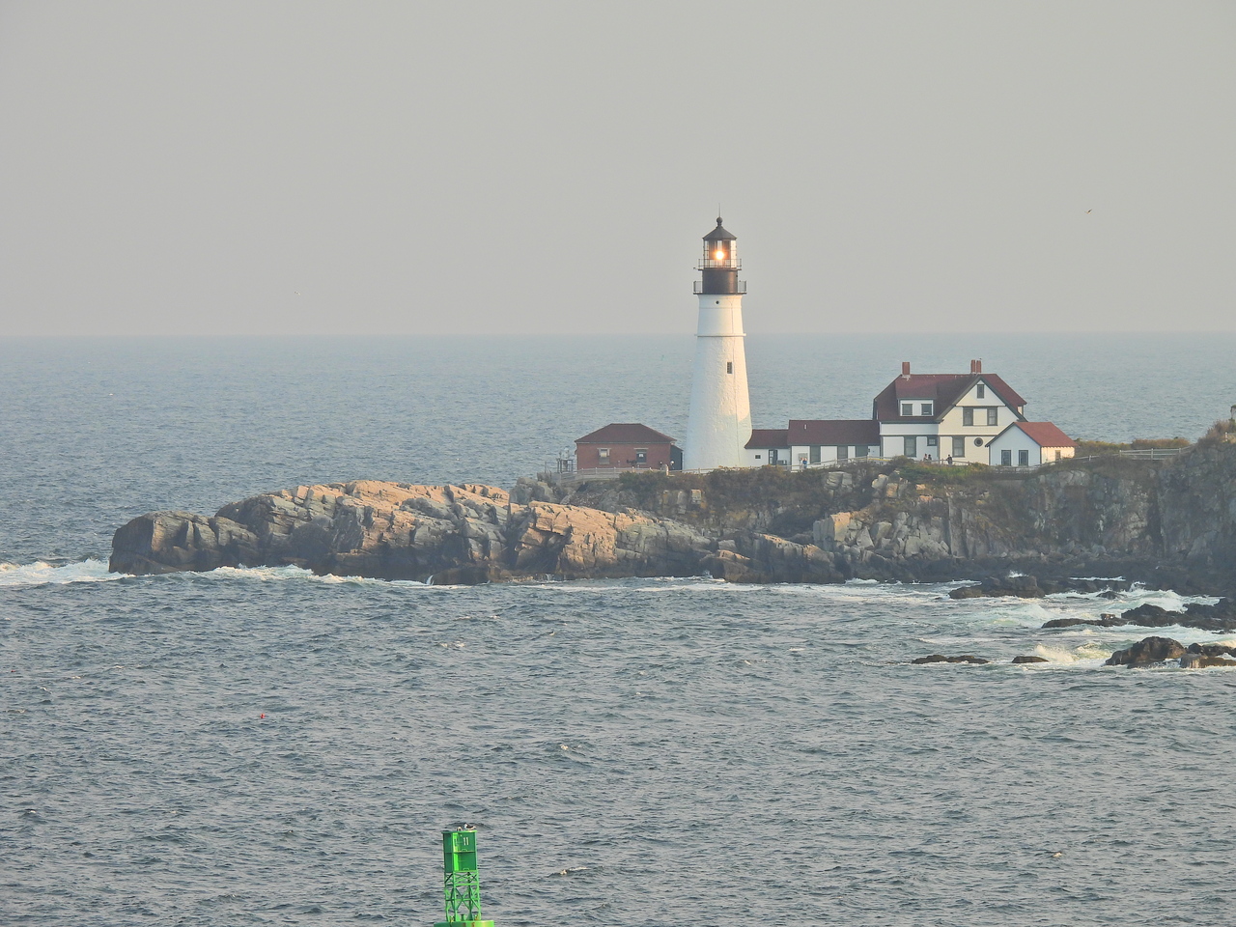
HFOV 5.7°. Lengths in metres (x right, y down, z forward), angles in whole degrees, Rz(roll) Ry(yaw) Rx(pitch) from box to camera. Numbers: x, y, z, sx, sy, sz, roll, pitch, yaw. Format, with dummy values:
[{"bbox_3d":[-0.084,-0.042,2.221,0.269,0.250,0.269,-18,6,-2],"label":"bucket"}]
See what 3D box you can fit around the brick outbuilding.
[{"bbox_3d":[1.068,-1.486,1202.000,10.100,4.800,6.800,0,1,5],"label":"brick outbuilding"}]

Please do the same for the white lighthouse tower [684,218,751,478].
[{"bbox_3d":[9.730,-11.452,1205.000,6.700,24.600,6.700,0,1,0],"label":"white lighthouse tower"}]

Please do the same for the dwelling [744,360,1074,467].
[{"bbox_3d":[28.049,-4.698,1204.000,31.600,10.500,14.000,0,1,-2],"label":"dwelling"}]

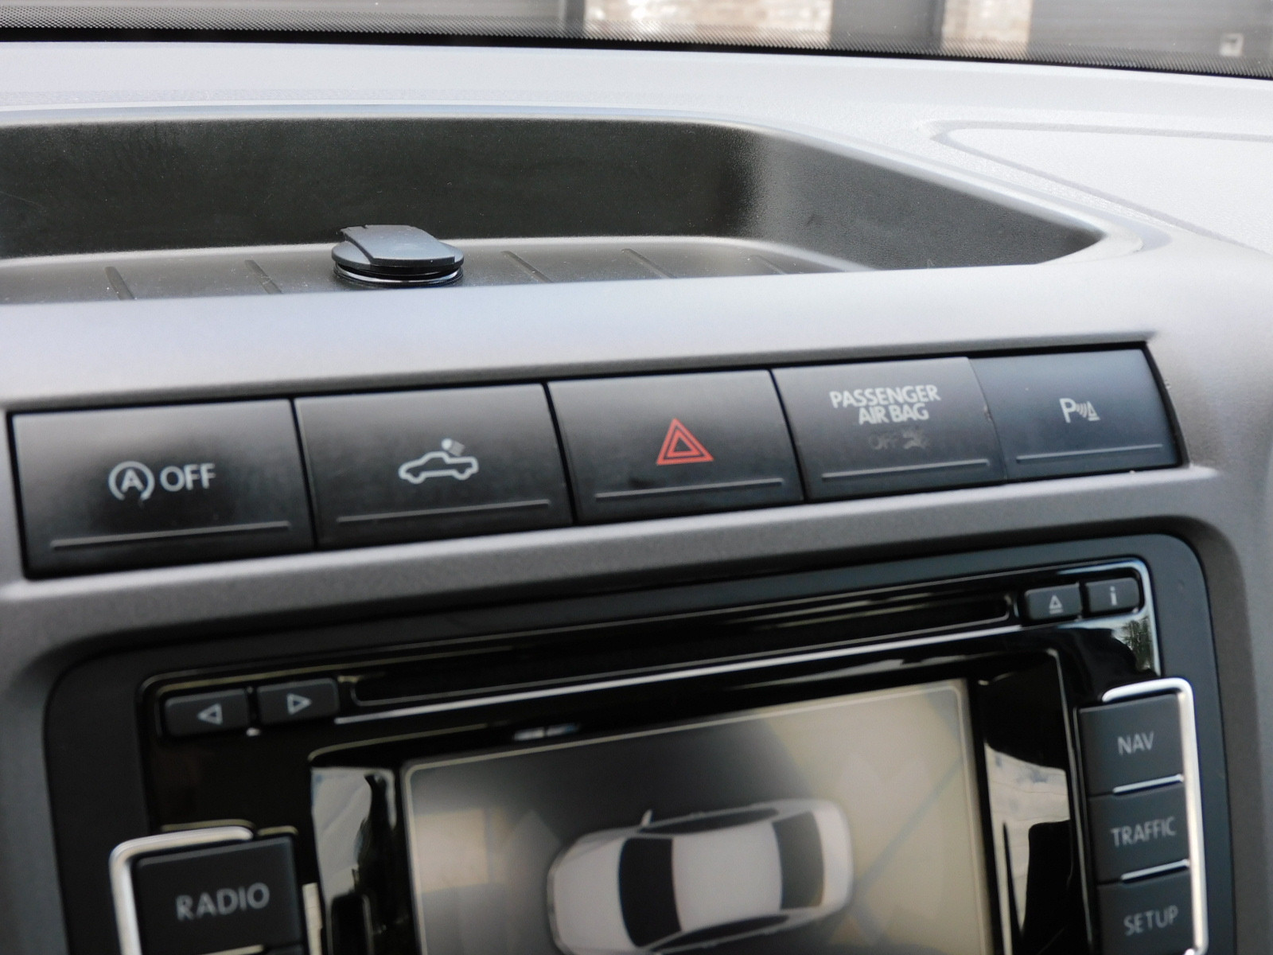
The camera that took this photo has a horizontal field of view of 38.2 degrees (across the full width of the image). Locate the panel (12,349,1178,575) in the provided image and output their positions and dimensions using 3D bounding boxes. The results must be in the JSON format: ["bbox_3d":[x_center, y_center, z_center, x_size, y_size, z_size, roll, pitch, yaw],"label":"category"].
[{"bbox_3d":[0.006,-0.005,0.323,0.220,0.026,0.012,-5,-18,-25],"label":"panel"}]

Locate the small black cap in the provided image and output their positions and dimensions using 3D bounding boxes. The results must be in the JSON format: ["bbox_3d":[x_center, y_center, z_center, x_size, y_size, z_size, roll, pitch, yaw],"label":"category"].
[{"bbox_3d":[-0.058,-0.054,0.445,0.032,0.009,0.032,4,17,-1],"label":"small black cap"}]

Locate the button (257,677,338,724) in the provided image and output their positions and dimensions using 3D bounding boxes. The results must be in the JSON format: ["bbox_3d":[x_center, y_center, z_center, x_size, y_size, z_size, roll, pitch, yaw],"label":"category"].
[{"bbox_3d":[-0.053,0.035,0.287,0.013,0.006,0.004,-5,-1,-25],"label":"button"}]

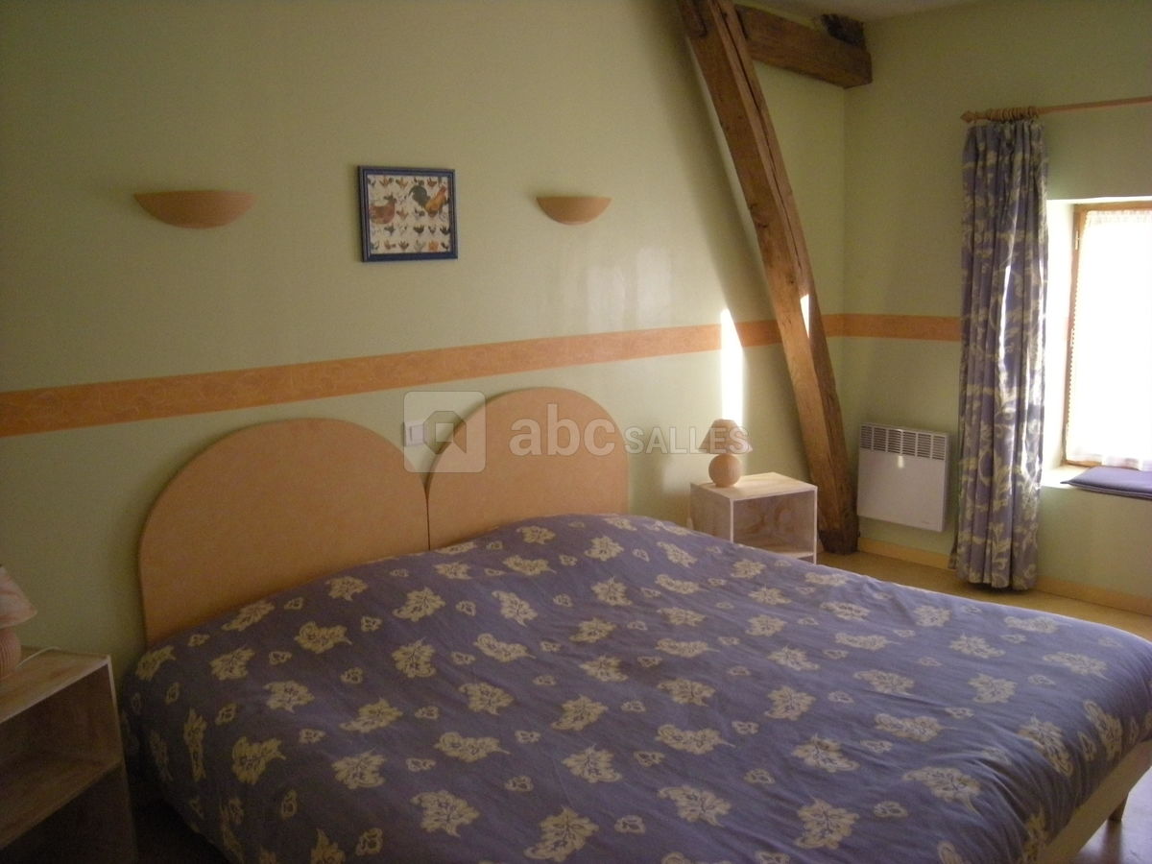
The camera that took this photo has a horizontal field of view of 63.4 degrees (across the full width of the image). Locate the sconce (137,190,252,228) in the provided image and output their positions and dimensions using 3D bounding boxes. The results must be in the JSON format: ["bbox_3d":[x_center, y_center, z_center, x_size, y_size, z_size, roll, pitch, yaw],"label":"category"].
[{"bbox_3d":[-1.049,-0.625,2.636,0.338,0.098,0.105,-10,13,-37],"label":"sconce"}]

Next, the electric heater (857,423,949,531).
[{"bbox_3d":[1.542,0.208,4.377,0.070,0.447,0.422,-12,14,-42],"label":"electric heater"}]

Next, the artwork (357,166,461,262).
[{"bbox_3d":[-0.548,-0.715,3.068,0.341,0.293,0.025,-10,13,-37],"label":"artwork"}]

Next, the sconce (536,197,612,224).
[{"bbox_3d":[0.023,-0.816,3.451,0.338,0.098,0.105,-10,13,-37],"label":"sconce"}]

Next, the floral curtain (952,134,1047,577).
[{"bbox_3d":[1.795,-0.294,3.932,0.150,1.953,0.295,-12,14,-42],"label":"floral curtain"}]

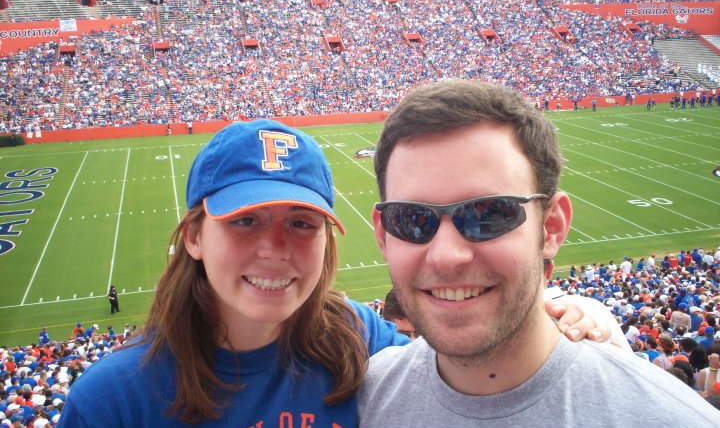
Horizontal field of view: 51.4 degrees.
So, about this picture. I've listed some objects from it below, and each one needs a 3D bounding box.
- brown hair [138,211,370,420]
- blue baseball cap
[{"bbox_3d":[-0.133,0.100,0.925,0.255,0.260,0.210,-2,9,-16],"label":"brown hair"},{"bbox_3d":[-0.107,-0.043,0.877,0.175,0.144,0.260,6,-4,-21],"label":"blue baseball cap"}]

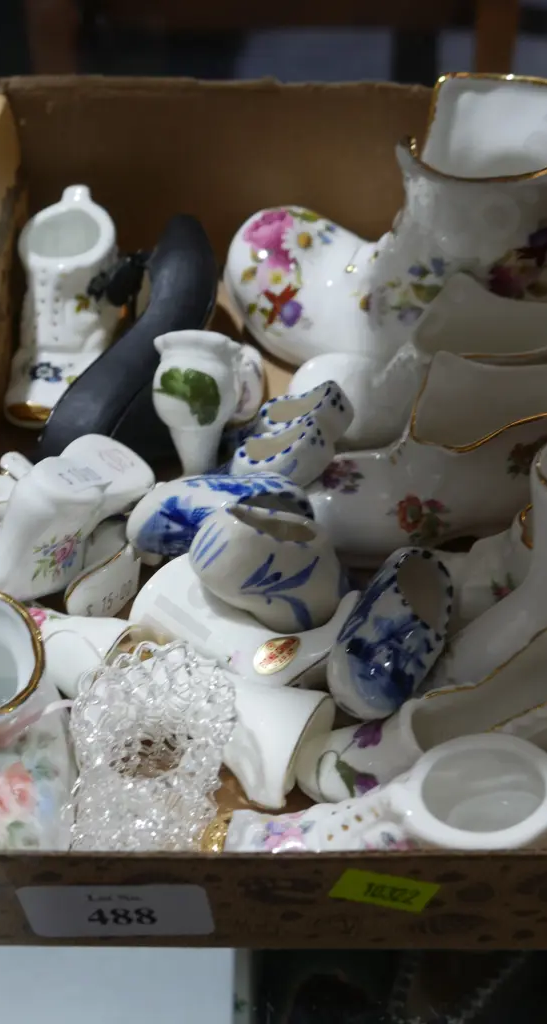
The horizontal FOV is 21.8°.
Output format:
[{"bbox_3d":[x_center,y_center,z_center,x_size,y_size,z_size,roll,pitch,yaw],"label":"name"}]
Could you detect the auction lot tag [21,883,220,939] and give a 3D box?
[{"bbox_3d":[-0.044,0.114,0.404,0.053,0.025,0.001,-1,41,1],"label":"auction lot tag"}]

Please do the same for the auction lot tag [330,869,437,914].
[{"bbox_3d":[0.031,0.106,0.397,0.028,0.015,0.001,13,40,-11],"label":"auction lot tag"}]

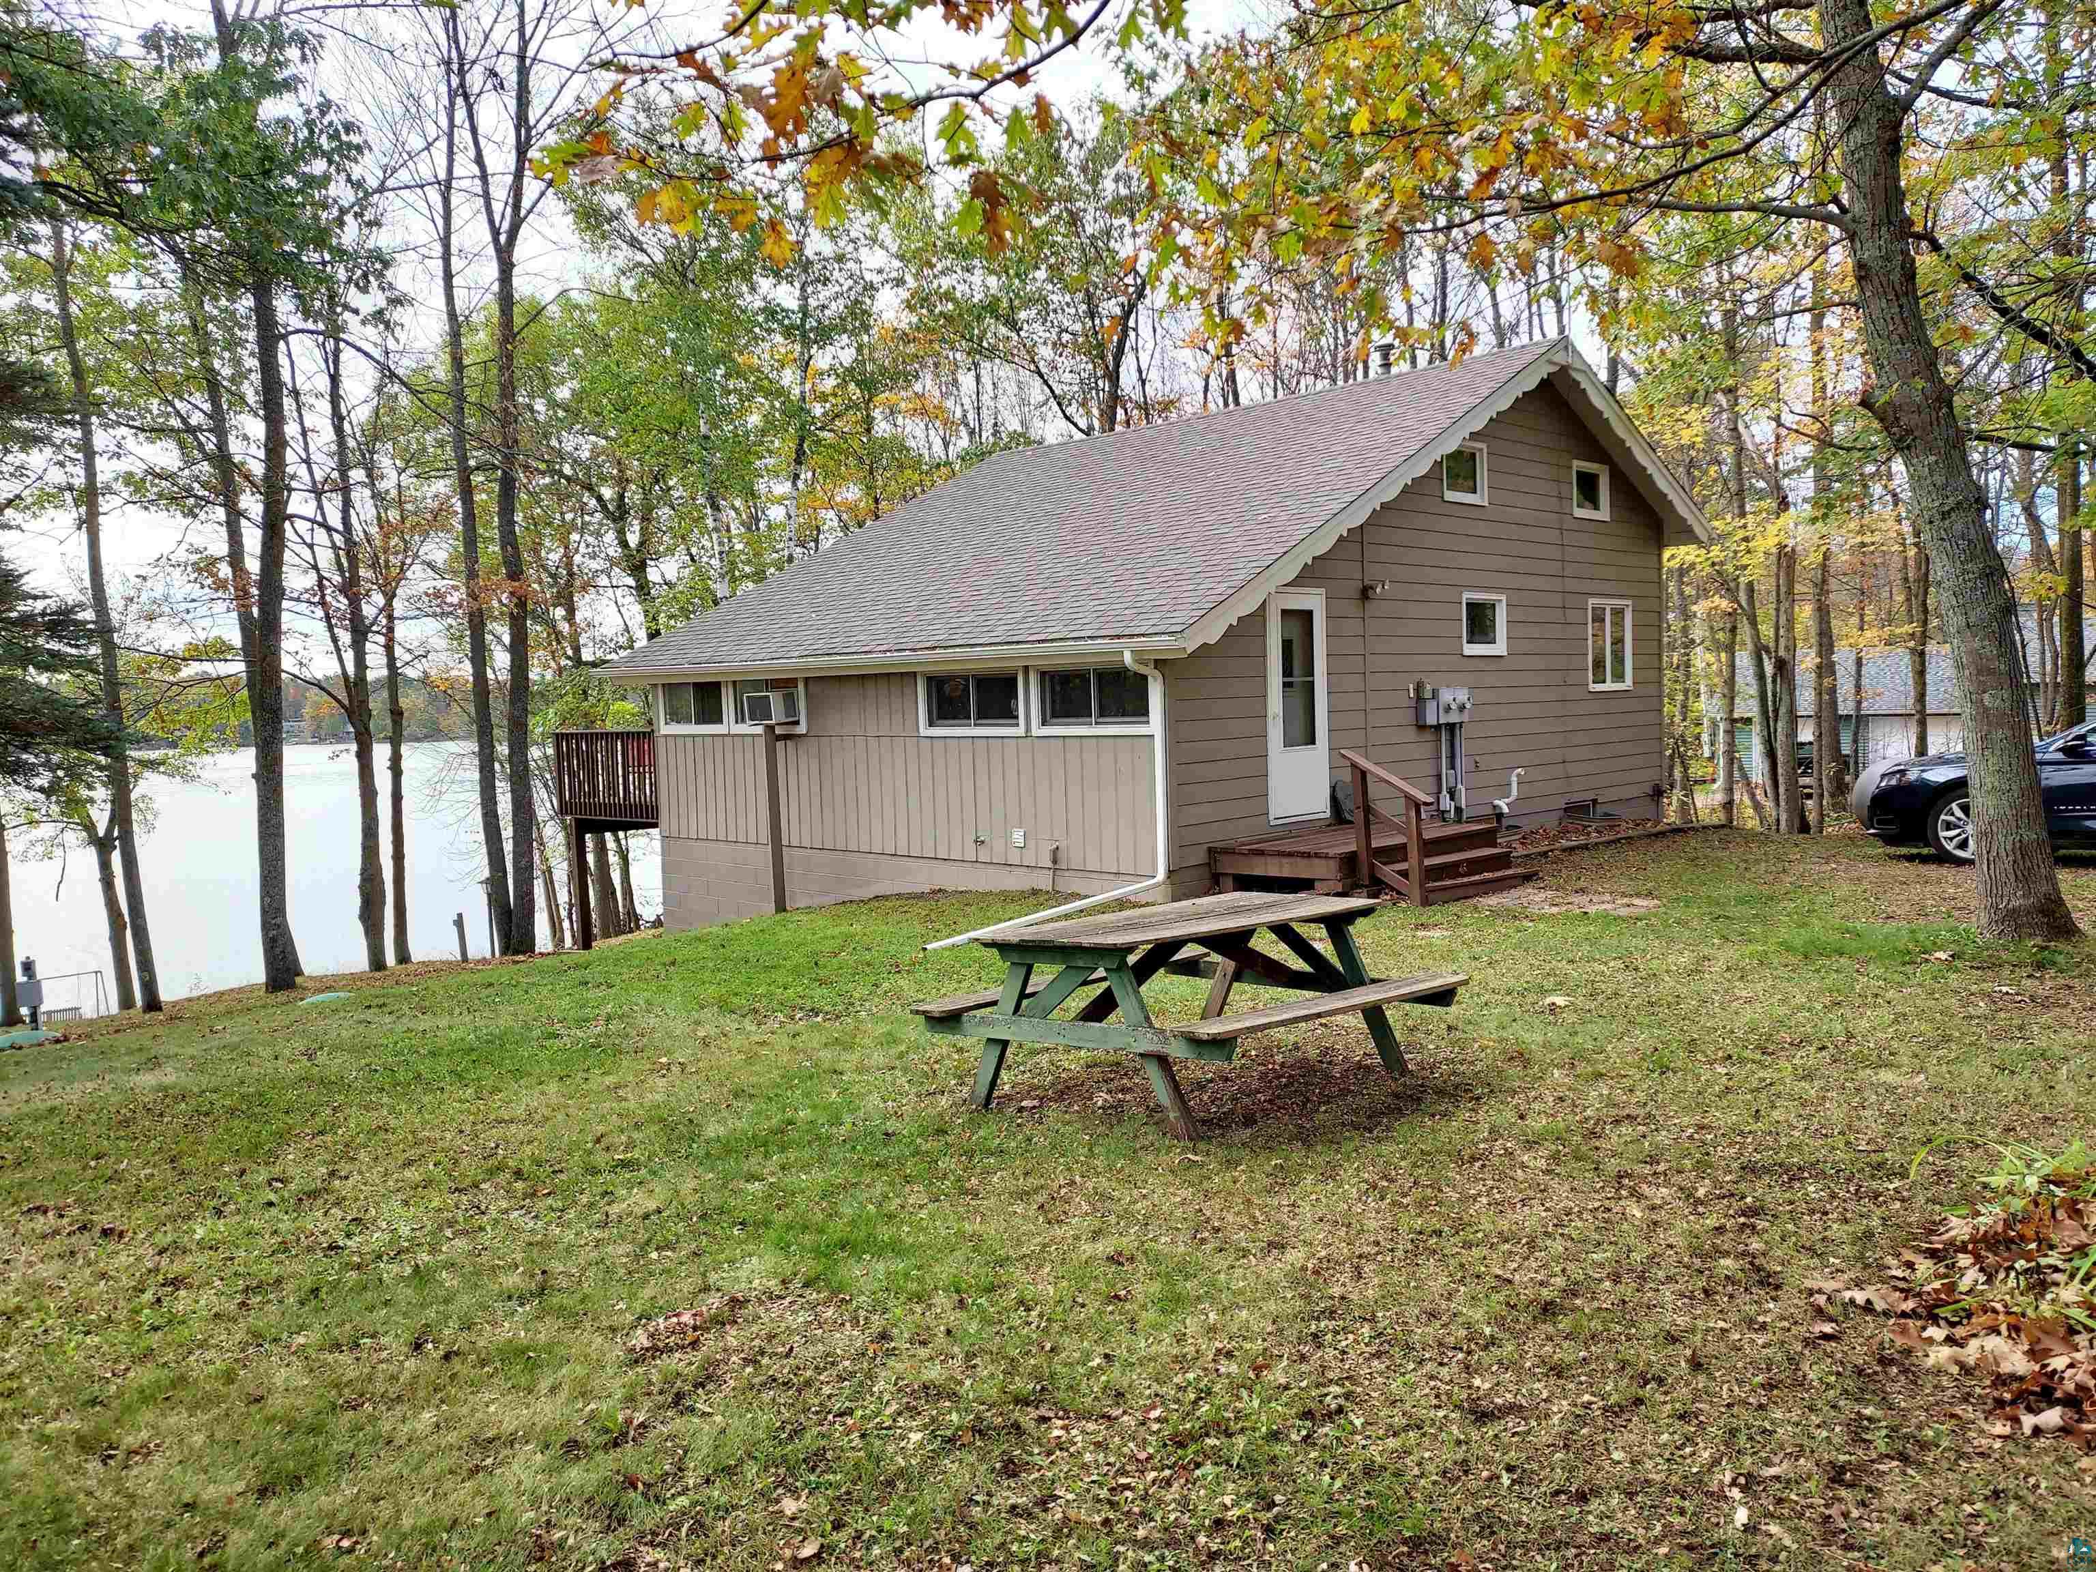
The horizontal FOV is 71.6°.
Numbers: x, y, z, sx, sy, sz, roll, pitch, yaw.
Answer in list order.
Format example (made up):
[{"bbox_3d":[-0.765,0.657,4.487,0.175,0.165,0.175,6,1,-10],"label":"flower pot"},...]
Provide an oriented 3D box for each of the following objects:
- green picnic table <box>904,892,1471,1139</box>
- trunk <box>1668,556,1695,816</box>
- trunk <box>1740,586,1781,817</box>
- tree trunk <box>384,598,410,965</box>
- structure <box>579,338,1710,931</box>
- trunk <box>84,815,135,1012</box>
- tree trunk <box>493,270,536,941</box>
[{"bbox_3d":[0.630,0.940,6.250,1.640,0.735,1.800,-1,2,43],"label":"green picnic table"},{"bbox_3d":[9.378,-1.393,21.479,0.300,3.800,0.280,-2,4,0],"label":"trunk"},{"bbox_3d":[9.547,-1.178,19.498,0.360,3.190,0.320,-5,4,0],"label":"trunk"},{"bbox_3d":[-8.308,-0.054,18.551,0.250,4.690,0.240,-1,4,0],"label":"tree trunk"},{"bbox_3d":[1.743,-1.759,18.744,9.100,6.650,11.500,2,5,44],"label":"structure"},{"bbox_3d":[-11.146,1.508,17.325,0.380,2.350,0.330,-4,4,0],"label":"trunk"},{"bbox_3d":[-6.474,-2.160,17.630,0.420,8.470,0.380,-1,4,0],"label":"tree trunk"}]

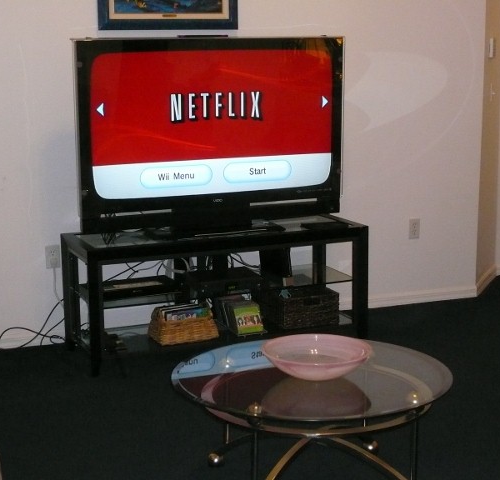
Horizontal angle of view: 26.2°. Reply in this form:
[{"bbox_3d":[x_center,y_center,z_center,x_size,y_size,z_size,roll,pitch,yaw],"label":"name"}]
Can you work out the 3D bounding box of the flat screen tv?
[{"bbox_3d":[-0.192,-0.493,5.126,1.324,0.915,0.256,-5,12,-24],"label":"flat screen tv"}]

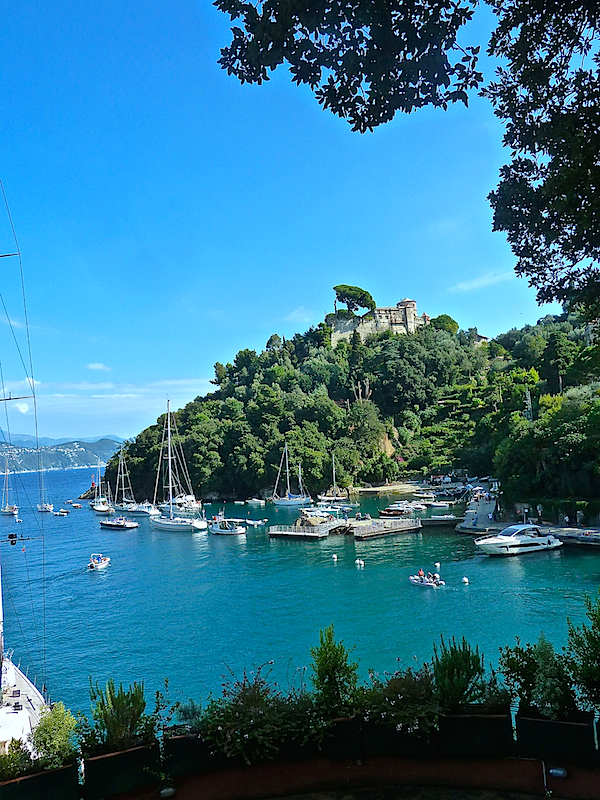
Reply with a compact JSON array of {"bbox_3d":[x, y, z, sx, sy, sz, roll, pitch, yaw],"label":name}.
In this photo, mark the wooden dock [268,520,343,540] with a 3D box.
[{"bbox_3d":[0.535,25.712,114.519,12.300,2.100,7.300,-7,-6,34],"label":"wooden dock"}]

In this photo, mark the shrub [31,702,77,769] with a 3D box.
[{"bbox_3d":[-2.520,3.429,5.906,0.469,0.619,0.450,-1,-6,-24],"label":"shrub"}]

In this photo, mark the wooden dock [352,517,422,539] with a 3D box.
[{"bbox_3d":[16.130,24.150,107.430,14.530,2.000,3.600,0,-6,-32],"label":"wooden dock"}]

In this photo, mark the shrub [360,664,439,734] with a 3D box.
[{"bbox_3d":[1.122,3.377,6.516,0.844,0.713,0.637,-4,-5,8],"label":"shrub"}]

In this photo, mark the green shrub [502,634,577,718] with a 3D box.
[{"bbox_3d":[2.670,3.082,6.441,0.844,0.872,0.562,-5,-6,20],"label":"green shrub"}]

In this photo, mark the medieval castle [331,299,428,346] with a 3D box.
[{"bbox_3d":[42.640,-41.050,308.000,46.000,24.000,24.000,-2,-5,-13],"label":"medieval castle"}]

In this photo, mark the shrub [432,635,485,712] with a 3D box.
[{"bbox_3d":[1.826,3.151,6.656,0.581,0.844,0.516,-5,-5,13],"label":"shrub"}]

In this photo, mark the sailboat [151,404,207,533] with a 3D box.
[{"bbox_3d":[-30.500,15.700,139.360,18.800,30.300,5.100,-8,-7,39],"label":"sailboat"}]

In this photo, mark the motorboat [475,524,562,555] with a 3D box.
[{"bbox_3d":[32.494,20.474,85.769,13.300,3.800,4.000,-1,-6,-22],"label":"motorboat"}]

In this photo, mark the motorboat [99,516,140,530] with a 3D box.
[{"bbox_3d":[-46.180,31.090,146.840,12.000,3.000,3.700,-6,-6,29],"label":"motorboat"}]

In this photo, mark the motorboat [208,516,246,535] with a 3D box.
[{"bbox_3d":[-16.030,27.010,125.360,9.100,3.500,3.000,-7,-6,34],"label":"motorboat"}]

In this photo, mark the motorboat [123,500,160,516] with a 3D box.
[{"bbox_3d":[-49.070,33.750,180.310,12.700,4.100,4.000,-7,-6,34],"label":"motorboat"}]

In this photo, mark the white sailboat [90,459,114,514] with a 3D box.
[{"bbox_3d":[-65.706,29.085,192.563,3.700,17.800,12.200,0,-6,-28],"label":"white sailboat"}]

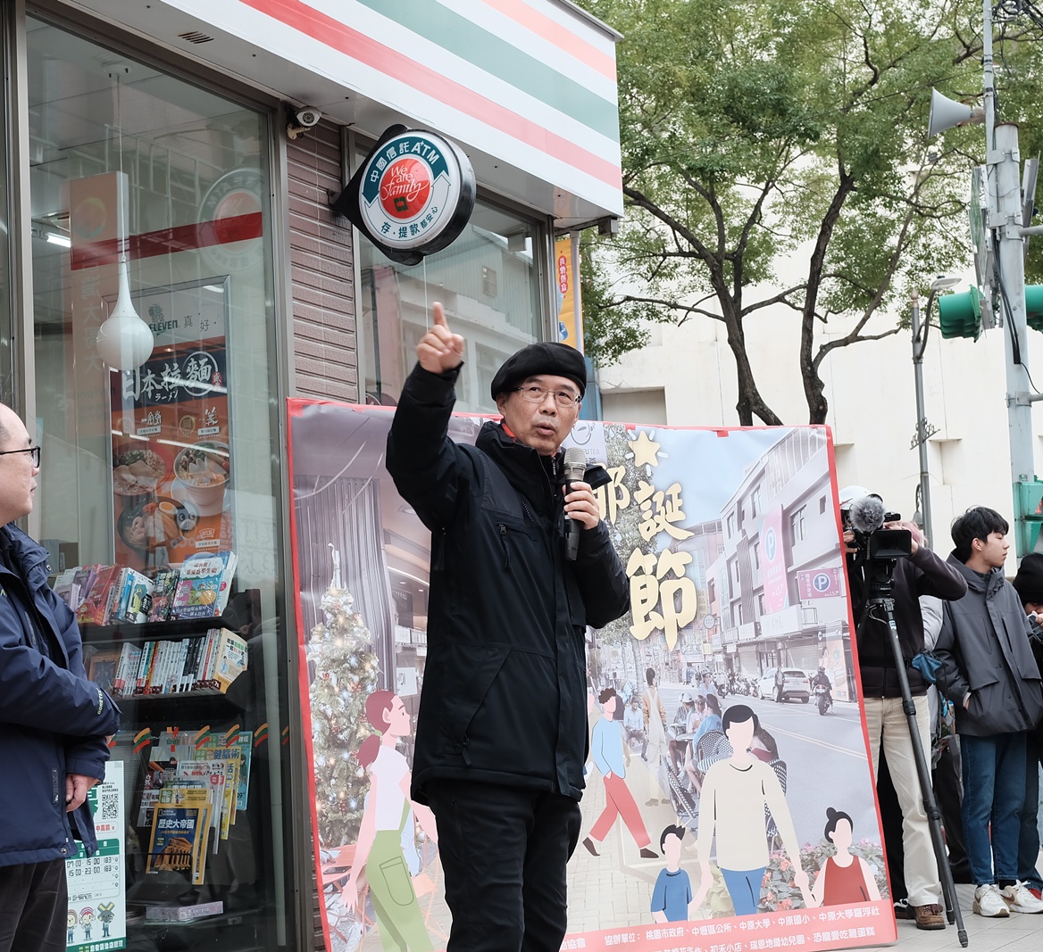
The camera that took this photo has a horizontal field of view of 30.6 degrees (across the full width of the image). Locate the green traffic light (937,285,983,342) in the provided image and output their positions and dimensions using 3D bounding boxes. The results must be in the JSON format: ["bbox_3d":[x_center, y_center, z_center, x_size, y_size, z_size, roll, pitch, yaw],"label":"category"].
[{"bbox_3d":[3.946,-1.448,17.050,0.390,0.360,1.070,-7,-7,14],"label":"green traffic light"}]

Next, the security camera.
[{"bbox_3d":[-0.829,-1.343,7.250,0.100,0.125,0.190,-1,3,-18],"label":"security camera"}]

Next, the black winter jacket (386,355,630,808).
[{"bbox_3d":[-0.037,0.238,4.050,0.420,0.890,0.630,-8,-8,38],"label":"black winter jacket"}]

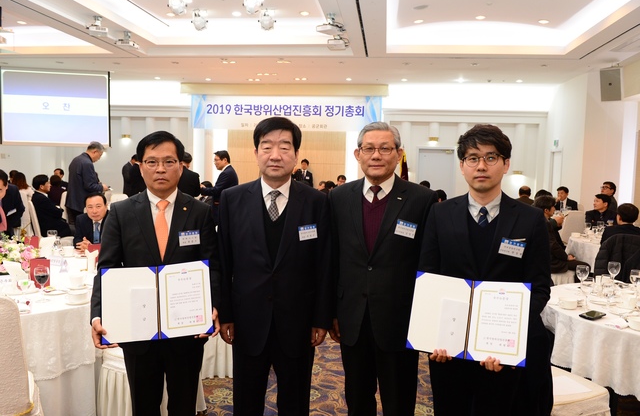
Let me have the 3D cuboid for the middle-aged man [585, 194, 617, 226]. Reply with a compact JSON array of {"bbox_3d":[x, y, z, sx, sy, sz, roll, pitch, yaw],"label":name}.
[{"bbox_3d":[3.961,0.428,7.750,0.520,1.260,0.750,3,5,30],"label":"middle-aged man"}]

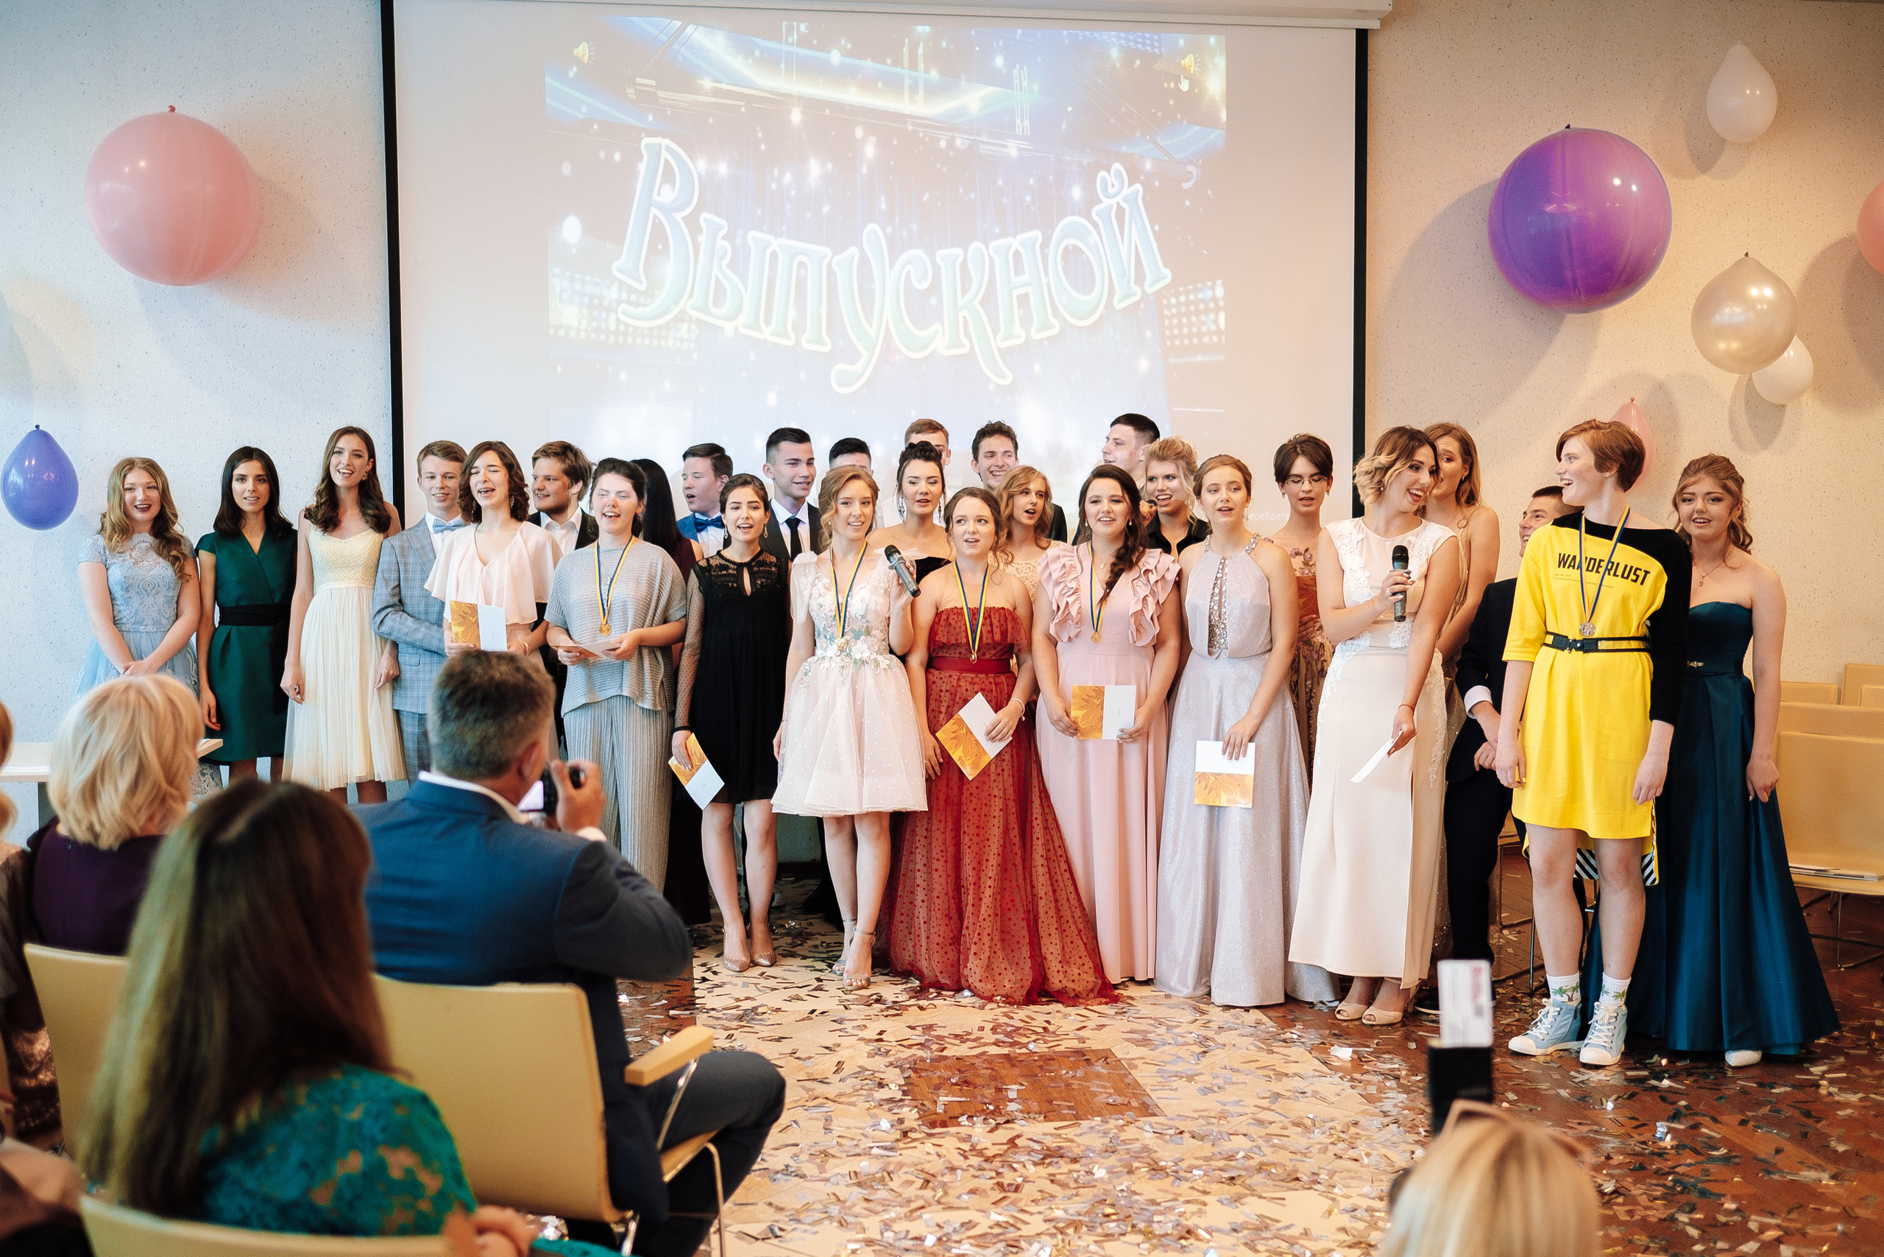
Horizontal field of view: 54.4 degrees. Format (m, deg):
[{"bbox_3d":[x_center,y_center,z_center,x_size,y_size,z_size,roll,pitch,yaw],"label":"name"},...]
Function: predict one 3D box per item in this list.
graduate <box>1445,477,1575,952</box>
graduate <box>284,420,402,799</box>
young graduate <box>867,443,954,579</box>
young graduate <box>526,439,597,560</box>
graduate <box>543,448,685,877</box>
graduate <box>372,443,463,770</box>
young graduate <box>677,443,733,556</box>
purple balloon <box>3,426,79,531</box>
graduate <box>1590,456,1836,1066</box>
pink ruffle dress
[{"bbox_3d":[1.838,0.343,5.858,0.505,1.606,0.424,2,4,30],"label":"graduate"},{"bbox_3d":[-2.145,0.205,6.565,0.465,1.838,0.384,-1,4,-14],"label":"graduate"},{"bbox_3d":[-0.085,0.234,6.380,0.460,1.767,0.360,-1,4,-5],"label":"young graduate"},{"bbox_3d":[-1.433,0.202,6.910,0.500,1.810,0.320,-1,4,-6],"label":"young graduate"},{"bbox_3d":[-1.106,0.285,6.212,0.495,1.712,0.384,0,4,3],"label":"graduate"},{"bbox_3d":[-1.843,0.216,6.760,0.500,1.808,0.340,-1,4,-13],"label":"graduate"},{"bbox_3d":[-0.834,0.228,6.550,0.520,1.768,0.360,0,4,0],"label":"young graduate"},{"bbox_3d":[-3.443,-0.571,7.005,0.290,0.399,0.290,-1,4,-8],"label":"purple balloon"},{"bbox_3d":[2.211,0.346,5.285,0.660,1.683,0.540,1,4,19],"label":"graduate"},{"bbox_3d":[0.540,0.423,6.080,0.505,1.394,0.404,0,4,9],"label":"pink ruffle dress"}]

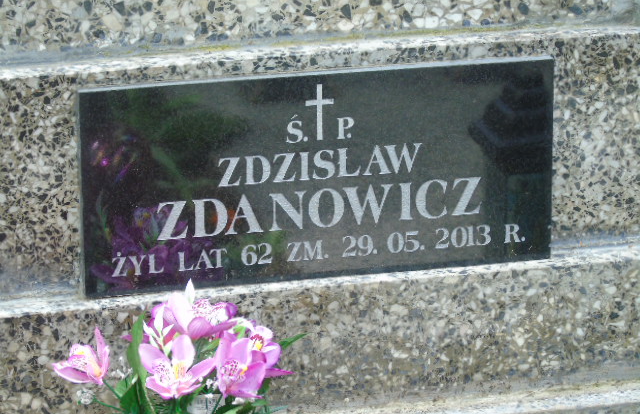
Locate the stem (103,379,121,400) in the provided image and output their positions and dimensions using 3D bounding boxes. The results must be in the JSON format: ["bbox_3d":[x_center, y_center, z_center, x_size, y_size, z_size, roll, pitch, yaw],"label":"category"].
[{"bbox_3d":[-0.178,0.156,2.250,0.003,0.024,0.003,-44,9,0],"label":"stem"}]

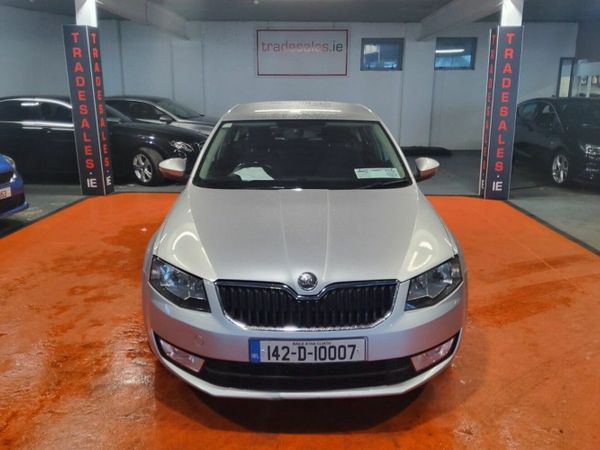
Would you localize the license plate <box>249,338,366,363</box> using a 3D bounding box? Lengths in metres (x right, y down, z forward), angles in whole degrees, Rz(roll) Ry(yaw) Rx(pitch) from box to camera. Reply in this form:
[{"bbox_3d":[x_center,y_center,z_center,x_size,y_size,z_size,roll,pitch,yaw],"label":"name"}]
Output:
[{"bbox_3d":[0.035,0.556,2.005,0.525,0.112,0.020,-1,10,-1],"label":"license plate"}]

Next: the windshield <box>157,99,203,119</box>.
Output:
[{"bbox_3d":[-2.718,-2.563,10.000,0.750,0.140,1.380,34,16,-2],"label":"windshield"}]

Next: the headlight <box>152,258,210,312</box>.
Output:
[{"bbox_3d":[-0.588,0.284,2.218,0.403,0.181,0.202,3,15,14],"label":"headlight"}]

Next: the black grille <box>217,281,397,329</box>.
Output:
[{"bbox_3d":[0.033,0.361,2.030,0.820,0.225,0.130,-1,5,-1],"label":"black grille"}]

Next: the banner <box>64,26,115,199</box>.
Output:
[{"bbox_3d":[-3.270,-1.712,6.989,0.360,2.480,0.360,0,15,2],"label":"banner"}]

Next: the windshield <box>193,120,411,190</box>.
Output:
[{"bbox_3d":[0.027,-0.517,3.198,1.496,0.120,0.846,-1,49,-1],"label":"windshield"}]

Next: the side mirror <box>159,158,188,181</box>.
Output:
[{"bbox_3d":[-0.917,-0.399,3.260,0.210,0.165,0.130,-1,15,-1],"label":"side mirror"}]

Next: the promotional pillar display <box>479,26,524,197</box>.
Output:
[{"bbox_3d":[3.008,-1.631,6.760,0.360,2.470,0.360,-1,15,2],"label":"promotional pillar display"}]

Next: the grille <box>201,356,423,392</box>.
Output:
[{"bbox_3d":[0.035,0.684,2.116,1.020,0.165,0.140,-1,15,-1],"label":"grille"}]

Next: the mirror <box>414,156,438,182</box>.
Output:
[{"bbox_3d":[0.926,-0.407,3.290,0.210,0.165,0.130,-1,15,-1],"label":"mirror"}]

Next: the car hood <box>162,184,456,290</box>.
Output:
[{"bbox_3d":[0.030,0.023,2.488,1.581,0.173,1.154,-1,22,-1],"label":"car hood"}]

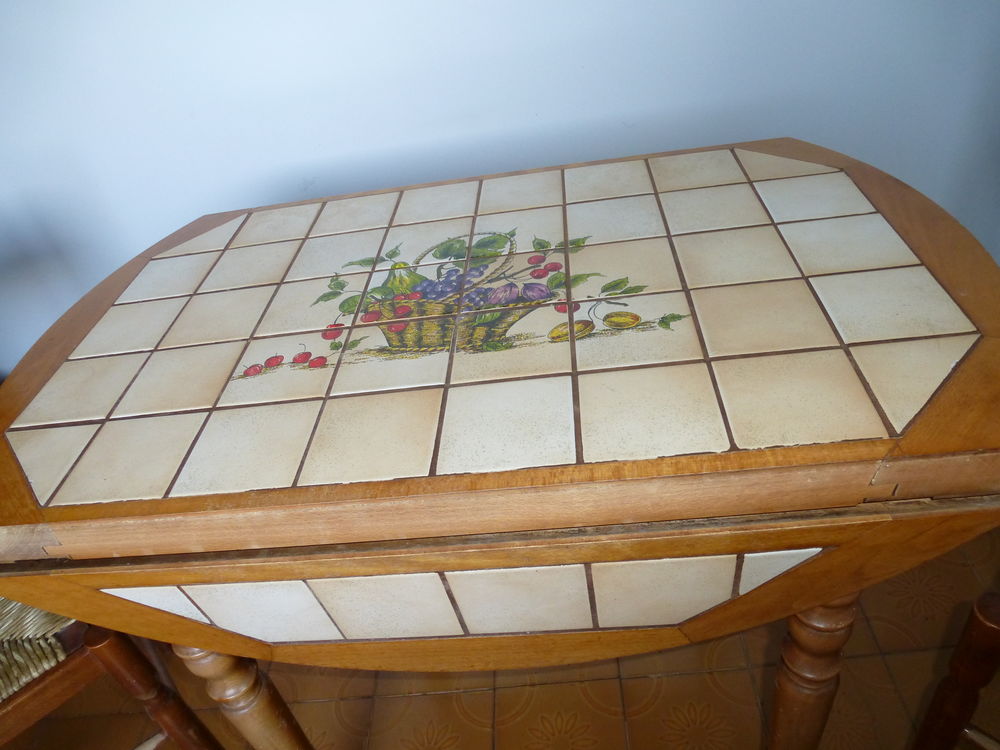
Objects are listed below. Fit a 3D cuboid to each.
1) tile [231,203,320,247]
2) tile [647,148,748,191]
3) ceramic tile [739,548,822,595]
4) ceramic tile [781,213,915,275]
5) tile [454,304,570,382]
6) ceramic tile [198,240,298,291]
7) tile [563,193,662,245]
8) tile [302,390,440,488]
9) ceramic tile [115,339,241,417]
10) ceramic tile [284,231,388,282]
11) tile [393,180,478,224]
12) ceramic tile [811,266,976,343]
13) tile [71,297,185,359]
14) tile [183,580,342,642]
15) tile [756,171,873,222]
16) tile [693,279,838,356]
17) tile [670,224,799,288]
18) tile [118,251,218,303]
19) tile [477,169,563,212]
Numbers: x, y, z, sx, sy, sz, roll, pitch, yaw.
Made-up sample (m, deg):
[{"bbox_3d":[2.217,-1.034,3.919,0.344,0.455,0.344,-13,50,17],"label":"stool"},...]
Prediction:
[{"bbox_3d":[-0.282,-0.190,0.887,0.099,0.008,0.099,-6,38,8],"label":"tile"},{"bbox_3d":[0.237,-0.243,0.839,0.104,0.009,0.104,-6,38,8],"label":"tile"},{"bbox_3d":[0.197,0.137,0.487,0.051,0.057,0.008,-6,43,8],"label":"ceramic tile"},{"bbox_3d":[0.325,-0.121,0.657,0.102,0.008,0.100,-6,39,8],"label":"ceramic tile"},{"bbox_3d":[0.012,-0.025,0.616,0.102,0.010,0.102,-6,38,8],"label":"tile"},{"bbox_3d":[-0.292,-0.126,0.825,0.102,0.010,0.102,-6,38,8],"label":"ceramic tile"},{"bbox_3d":[0.128,-0.169,0.775,0.104,0.009,0.104,-6,38,8],"label":"tile"},{"bbox_3d":[-0.098,0.051,0.549,0.102,0.010,0.099,-6,38,8],"label":"tile"},{"bbox_3d":[-0.301,0.005,0.663,0.101,0.008,0.100,-6,39,8],"label":"ceramic tile"},{"bbox_3d":[-0.188,-0.137,0.811,0.102,0.010,0.102,-6,38,8],"label":"ceramic tile"},{"bbox_3d":[-0.078,-0.215,0.880,0.101,0.008,0.100,-6,39,8],"label":"tile"},{"bbox_3d":[0.324,-0.056,0.582,0.104,0.009,0.104,-6,38,8],"label":"ceramic tile"},{"bbox_3d":[-0.394,-0.050,0.740,0.099,0.008,0.099,-6,38,8],"label":"tile"},{"bbox_3d":[-0.191,0.193,0.567,0.102,0.092,0.008,-6,42,8],"label":"tile"},{"bbox_3d":[0.327,-0.185,0.723,0.097,0.008,0.099,-6,38,8],"label":"tile"},{"bbox_3d":[0.216,-0.045,0.575,0.099,0.008,0.099,-6,38,8],"label":"tile"},{"bbox_3d":[0.225,-0.112,0.671,0.102,0.010,0.102,-6,38,8],"label":"tile"},{"bbox_3d":[-0.398,-0.116,0.845,0.104,0.009,0.104,-6,38,8],"label":"tile"},{"bbox_3d":[0.025,-0.220,0.846,0.099,0.008,0.099,-6,38,8],"label":"tile"}]

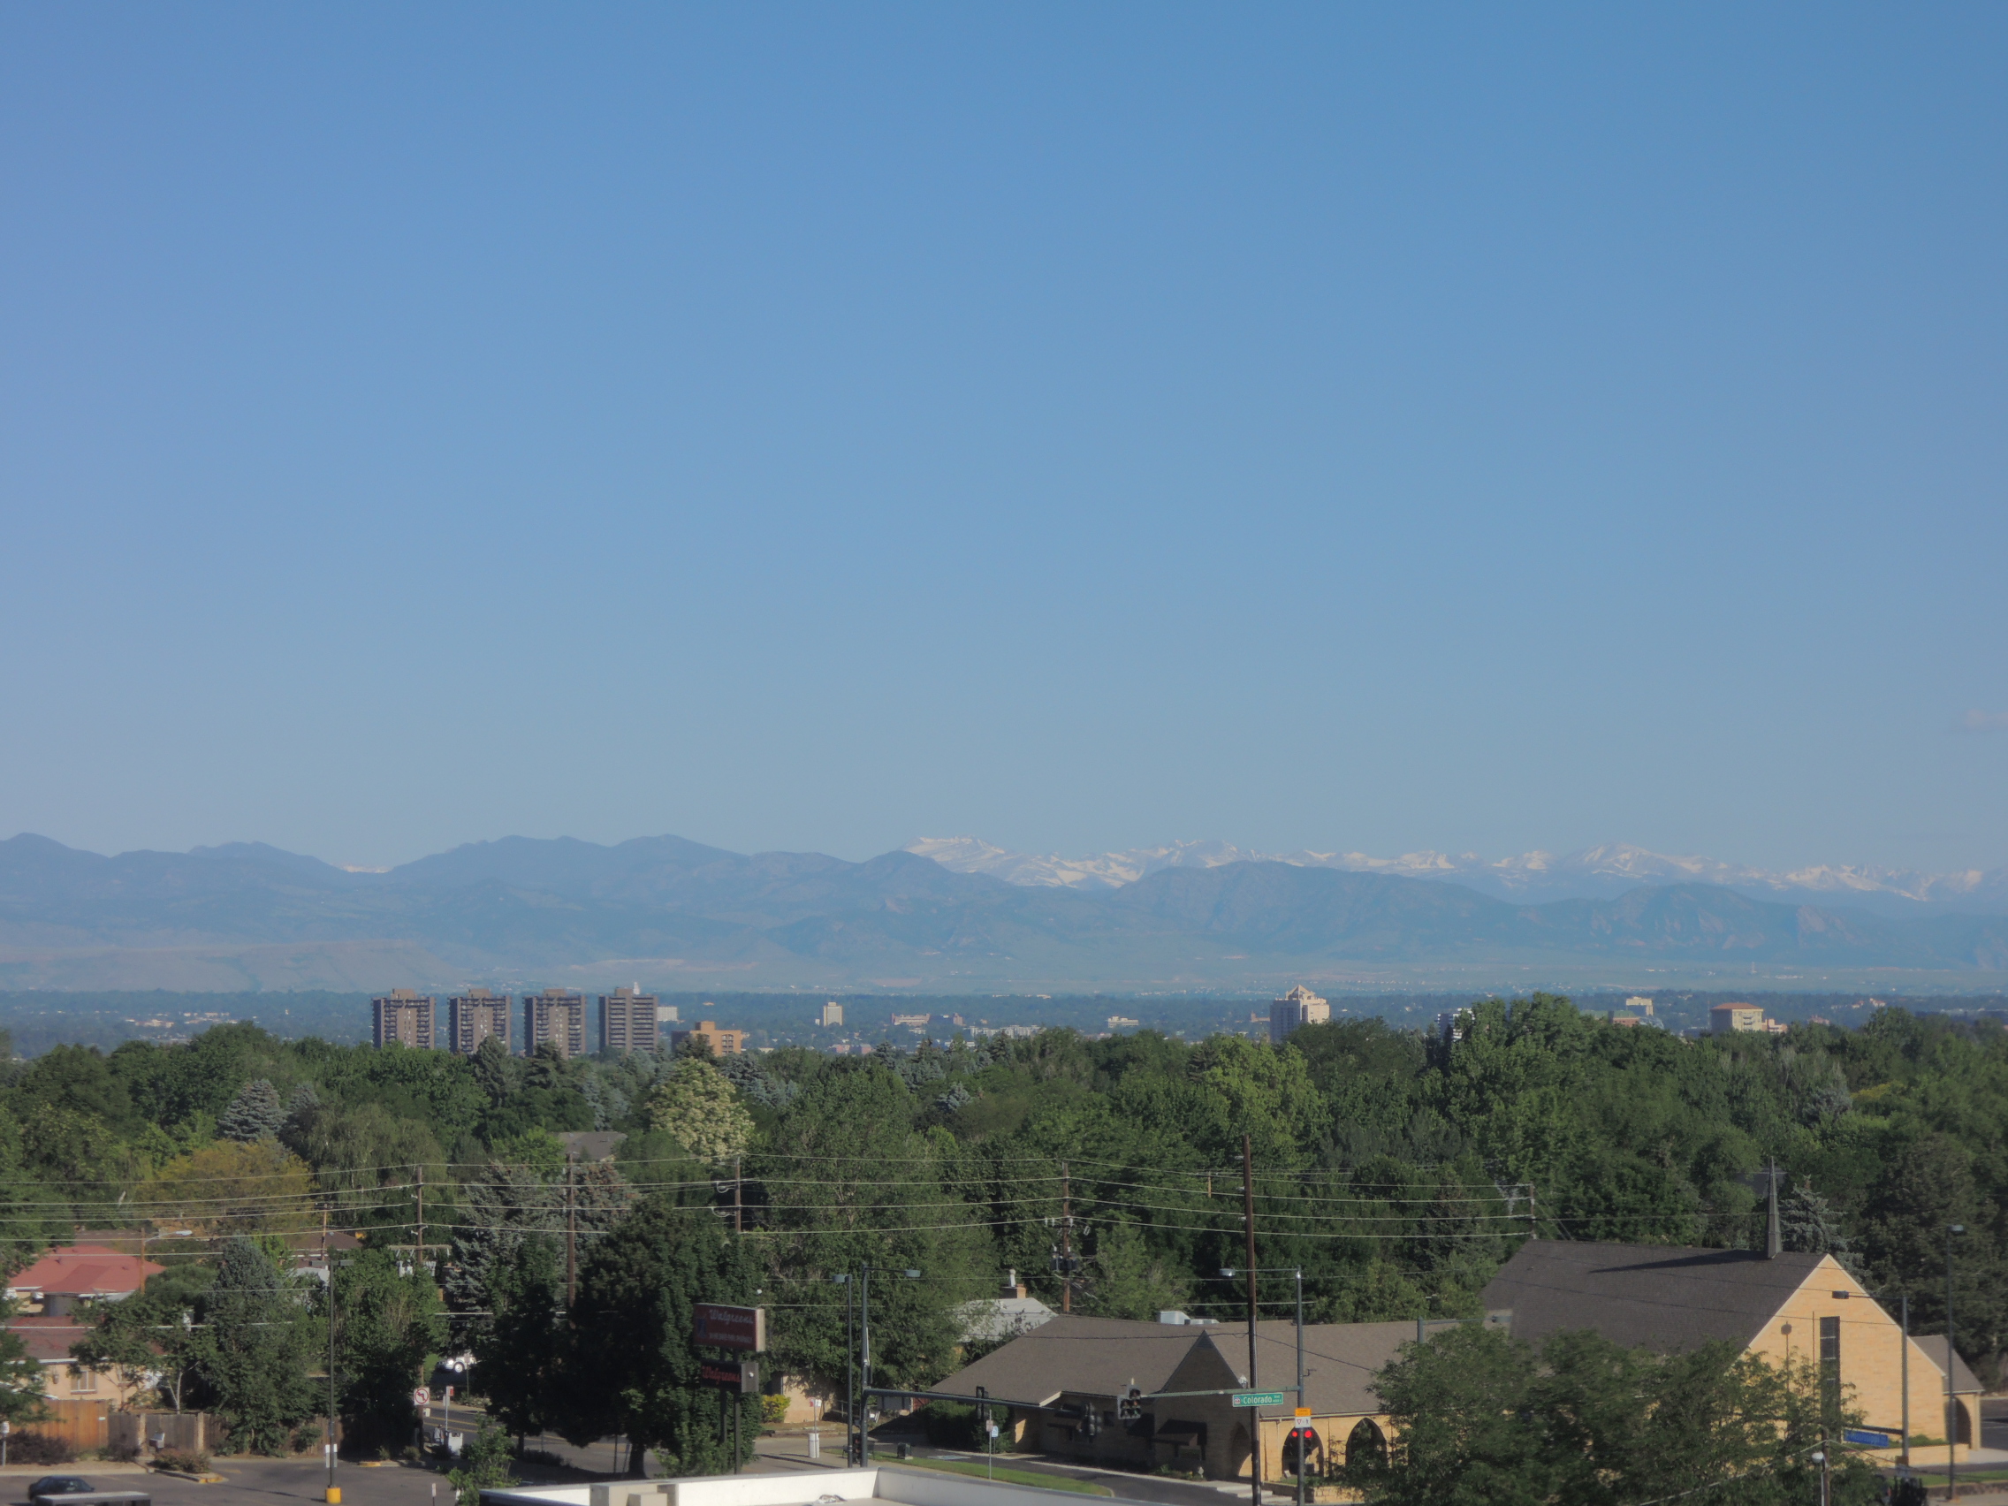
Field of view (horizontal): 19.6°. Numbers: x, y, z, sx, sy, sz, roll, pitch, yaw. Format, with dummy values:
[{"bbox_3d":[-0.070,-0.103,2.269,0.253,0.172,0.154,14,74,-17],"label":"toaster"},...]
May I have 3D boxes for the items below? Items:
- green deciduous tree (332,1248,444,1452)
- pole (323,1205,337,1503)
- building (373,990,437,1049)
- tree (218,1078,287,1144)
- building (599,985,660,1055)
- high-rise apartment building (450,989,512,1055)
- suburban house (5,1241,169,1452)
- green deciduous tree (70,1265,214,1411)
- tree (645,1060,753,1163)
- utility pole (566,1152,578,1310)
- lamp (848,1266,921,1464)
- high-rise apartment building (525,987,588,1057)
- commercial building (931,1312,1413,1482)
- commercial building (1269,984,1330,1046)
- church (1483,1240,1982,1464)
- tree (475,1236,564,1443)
[{"bbox_3d":[-26.713,26.020,251.104,5.000,8.900,5.000,0,-3,0],"label":"green deciduous tree"},{"bbox_3d":[-27.055,24.281,232.908,0.500,11.600,0.500,0,-3,0],"label":"pole"},{"bbox_3d":[-329.603,159.748,3191.120,34.000,60.000,15.000,1,-3,-32],"label":"building"},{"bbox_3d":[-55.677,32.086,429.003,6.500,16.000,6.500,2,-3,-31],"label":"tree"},{"bbox_3d":[-205.693,160.496,3181.018,29.000,62.000,20.000,1,-3,-21],"label":"building"},{"bbox_3d":[-284.124,159.073,3146.047,29.300,62.000,20.000,1,-3,-21],"label":"high-rise apartment building"},{"bbox_3d":[-43.561,27.460,272.064,10.500,8.200,9.500,1,-3,-32],"label":"suburban house"},{"bbox_3d":[-38.381,26.924,258.073,6.300,7.800,6.300,0,-3,0],"label":"green deciduous tree"},{"bbox_3d":[-25.149,33.586,478.986,9.000,16.500,9.000,0,-3,0],"label":"tree"},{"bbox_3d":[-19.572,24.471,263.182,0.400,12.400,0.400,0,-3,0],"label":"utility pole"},{"bbox_3d":[-4.060,23.541,205.664,0.500,10.600,3.900,2,-3,-31],"label":"lamp"},{"bbox_3d":[-249.956,161.207,3236.086,34.000,60.000,15.000,1,-3,-32],"label":"high-rise apartment building"},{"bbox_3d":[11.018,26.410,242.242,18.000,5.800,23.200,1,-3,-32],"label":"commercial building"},{"bbox_3d":[186.455,182.141,3675.545,24.000,70.000,31.000,2,-3,-31],"label":"commercial building"},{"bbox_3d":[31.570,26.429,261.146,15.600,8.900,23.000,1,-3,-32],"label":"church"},{"bbox_3d":[-20.755,25.758,249.112,4.400,9.800,4.400,0,-3,0],"label":"tree"}]

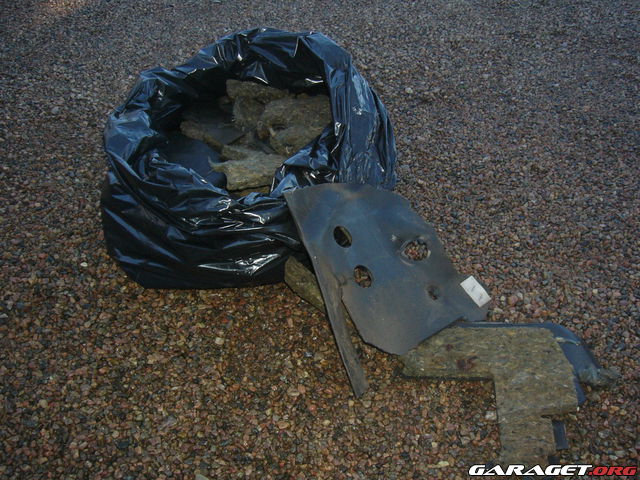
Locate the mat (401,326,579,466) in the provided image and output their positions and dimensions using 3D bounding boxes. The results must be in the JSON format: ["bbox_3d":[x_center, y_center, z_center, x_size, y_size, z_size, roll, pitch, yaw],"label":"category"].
[{"bbox_3d":[0.312,0.290,1.210,0.319,0.045,0.314,3,43,3],"label":"mat"}]

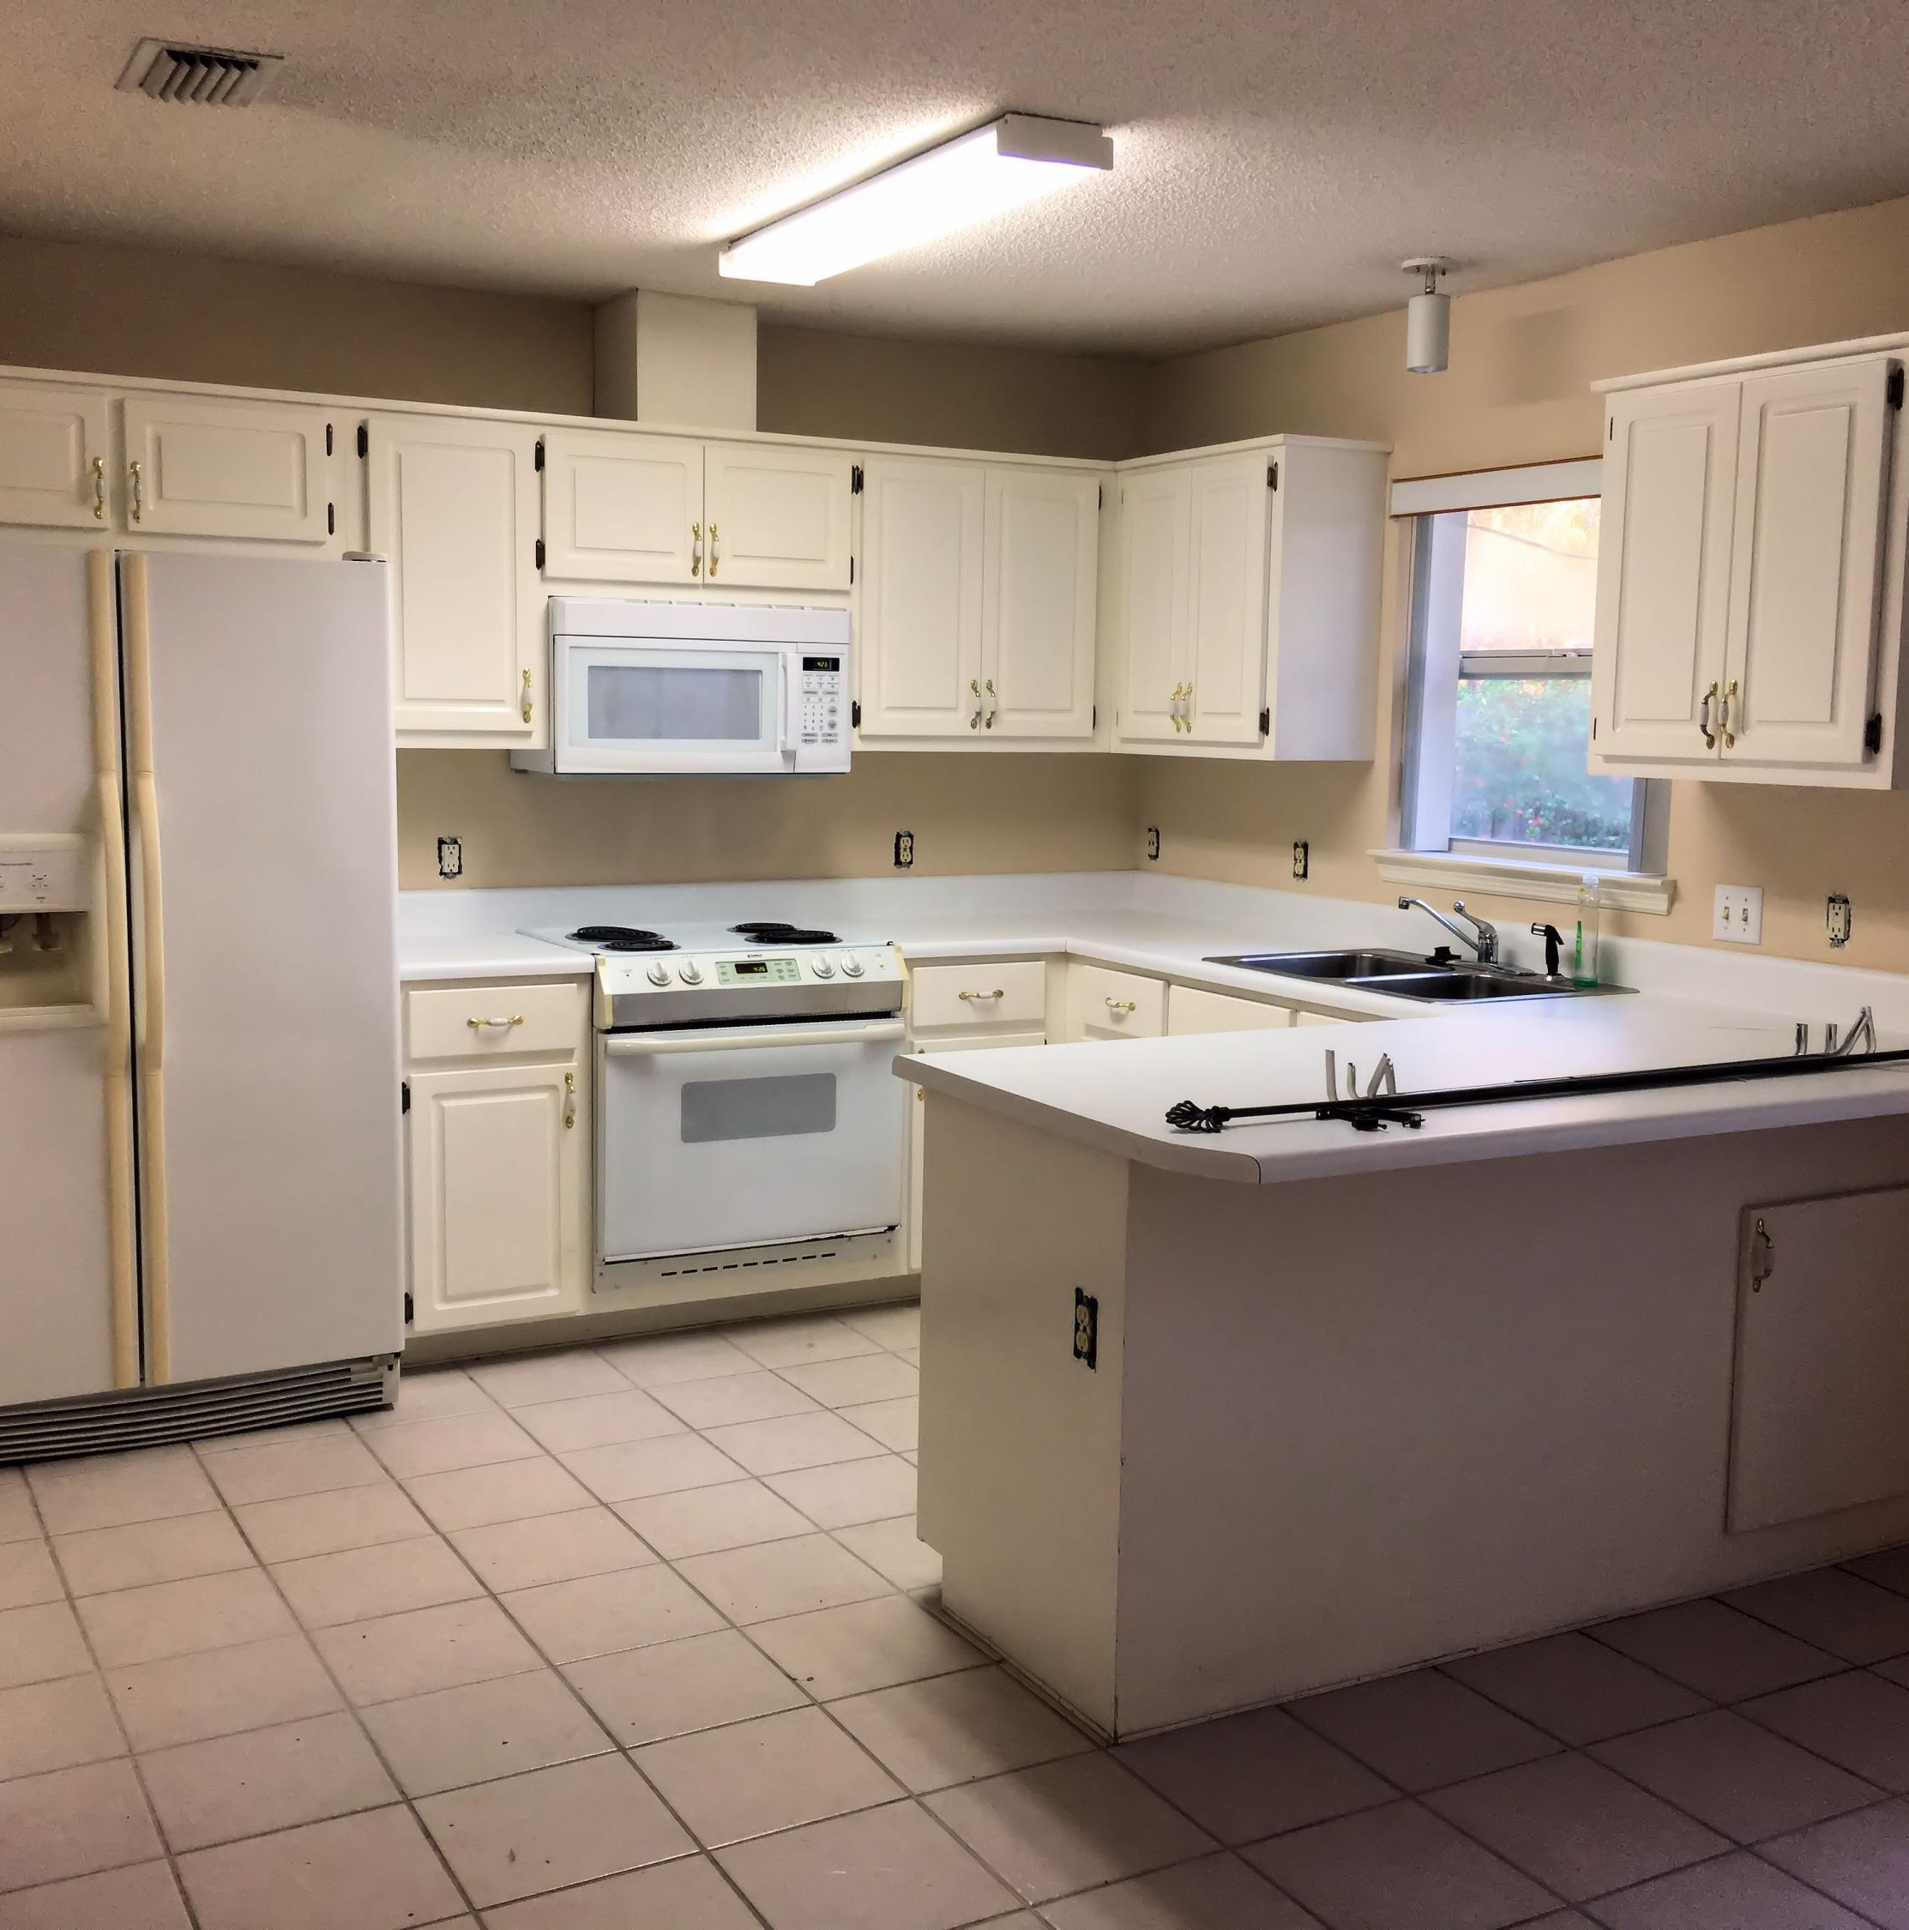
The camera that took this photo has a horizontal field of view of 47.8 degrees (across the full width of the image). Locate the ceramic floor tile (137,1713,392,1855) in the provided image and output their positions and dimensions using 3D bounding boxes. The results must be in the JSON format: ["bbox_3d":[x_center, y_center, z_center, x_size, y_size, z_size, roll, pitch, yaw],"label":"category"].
[{"bbox_3d":[-0.945,1.124,2.964,0.302,0.010,0.302,-3,7,-29],"label":"ceramic floor tile"}]

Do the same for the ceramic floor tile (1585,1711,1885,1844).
[{"bbox_3d":[1.105,1.149,3.060,0.295,0.010,0.295,-3,8,-29],"label":"ceramic floor tile"}]

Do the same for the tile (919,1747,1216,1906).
[{"bbox_3d":[0.155,1.149,2.878,0.298,0.012,0.298,-3,8,-29],"label":"tile"}]

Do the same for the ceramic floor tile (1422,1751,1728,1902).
[{"bbox_3d":[0.838,1.161,2.912,0.291,0.010,0.291,-3,8,-29],"label":"ceramic floor tile"}]

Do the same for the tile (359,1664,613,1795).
[{"bbox_3d":[-0.676,1.106,3.105,0.298,0.012,0.298,-3,8,-29],"label":"tile"}]

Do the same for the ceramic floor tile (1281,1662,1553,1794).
[{"bbox_3d":[0.689,1.128,3.177,0.295,0.010,0.295,-3,8,-29],"label":"ceramic floor tile"}]

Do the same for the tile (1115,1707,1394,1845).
[{"bbox_3d":[0.422,1.137,3.022,0.298,0.012,0.298,-3,8,-29],"label":"tile"}]

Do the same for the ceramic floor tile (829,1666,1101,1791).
[{"bbox_3d":[0.009,1.114,3.145,0.302,0.010,0.302,-3,7,-29],"label":"ceramic floor tile"}]

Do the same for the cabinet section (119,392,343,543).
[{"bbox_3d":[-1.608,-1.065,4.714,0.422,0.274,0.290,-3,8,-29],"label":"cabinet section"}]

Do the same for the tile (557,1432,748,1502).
[{"bbox_3d":[-0.590,0.980,4.198,0.298,0.012,0.298,-3,8,-29],"label":"tile"}]

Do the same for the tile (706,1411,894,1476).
[{"bbox_3d":[-0.322,0.971,4.359,0.302,0.010,0.302,-3,7,-29],"label":"tile"}]

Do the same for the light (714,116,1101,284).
[{"bbox_3d":[-0.117,-1.468,4.199,0.226,0.073,1.224,-3,8,-29],"label":"light"}]

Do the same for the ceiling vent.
[{"bbox_3d":[-1.228,-1.444,3.501,0.220,0.018,0.324,-3,8,-29],"label":"ceiling vent"}]

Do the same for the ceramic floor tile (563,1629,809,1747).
[{"bbox_3d":[-0.410,1.093,3.257,0.298,0.012,0.298,-3,8,-29],"label":"ceramic floor tile"}]

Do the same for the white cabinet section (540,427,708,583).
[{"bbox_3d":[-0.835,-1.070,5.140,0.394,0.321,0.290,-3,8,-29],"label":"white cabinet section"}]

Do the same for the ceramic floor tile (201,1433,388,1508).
[{"bbox_3d":[-1.276,0.981,4.178,0.302,0.010,0.302,-3,7,-29],"label":"ceramic floor tile"}]

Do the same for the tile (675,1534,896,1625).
[{"bbox_3d":[-0.291,1.056,3.695,0.300,0.010,0.300,-3,8,-29],"label":"tile"}]

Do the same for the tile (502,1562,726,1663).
[{"bbox_3d":[-0.559,1.063,3.528,0.295,0.010,0.295,-3,8,-29],"label":"tile"}]

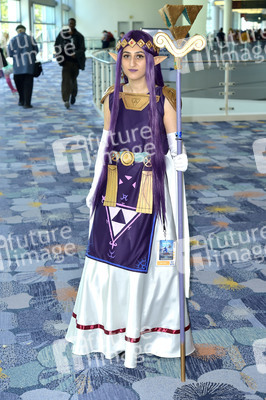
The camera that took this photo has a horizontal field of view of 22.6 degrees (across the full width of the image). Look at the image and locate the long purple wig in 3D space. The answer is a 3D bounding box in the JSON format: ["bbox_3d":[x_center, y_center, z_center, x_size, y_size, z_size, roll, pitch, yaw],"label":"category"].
[{"bbox_3d":[-0.007,-0.368,3.251,0.340,0.897,0.300,3,15,15],"label":"long purple wig"}]

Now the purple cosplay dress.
[{"bbox_3d":[0.001,0.100,3.422,0.660,1.365,0.560,3,15,15],"label":"purple cosplay dress"}]

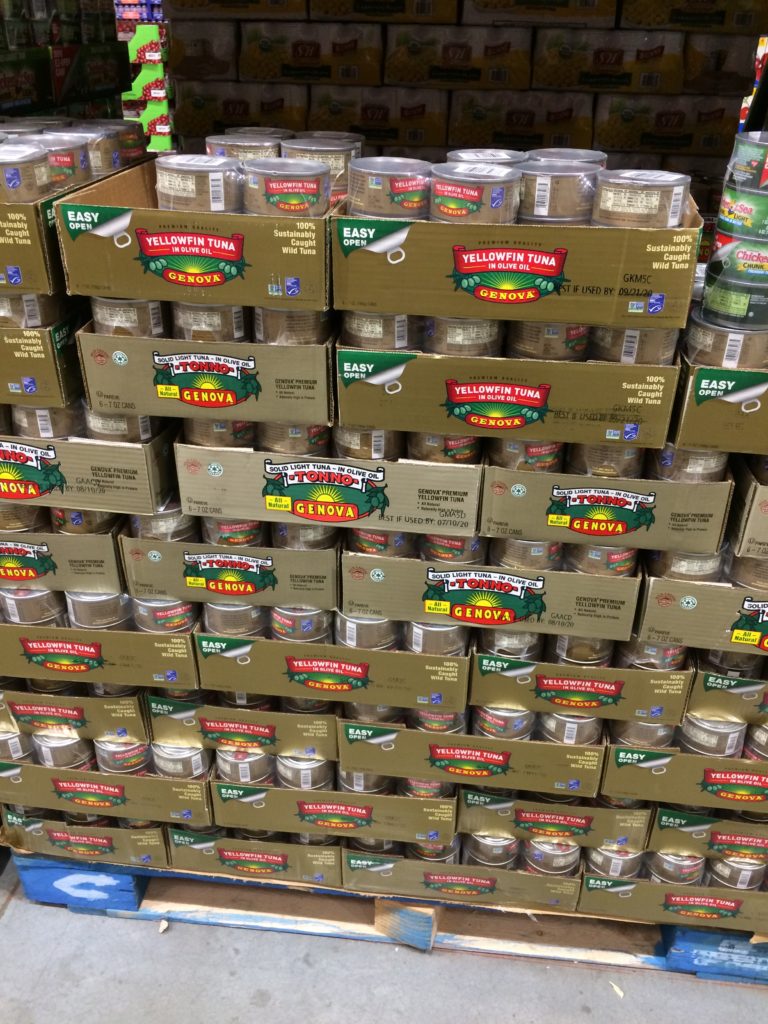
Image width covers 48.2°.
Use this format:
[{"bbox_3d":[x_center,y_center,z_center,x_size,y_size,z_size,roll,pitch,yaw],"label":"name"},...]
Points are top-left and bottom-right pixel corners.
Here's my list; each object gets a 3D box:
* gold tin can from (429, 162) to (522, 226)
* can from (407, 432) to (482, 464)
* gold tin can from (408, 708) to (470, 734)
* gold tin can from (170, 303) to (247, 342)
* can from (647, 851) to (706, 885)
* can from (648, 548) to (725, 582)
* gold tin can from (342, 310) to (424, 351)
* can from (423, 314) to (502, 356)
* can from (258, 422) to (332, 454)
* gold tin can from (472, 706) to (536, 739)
[{"bbox_3d":[0.091,-0.322,0.873,0.086,0.043,0.086,1,29,-1],"label":"gold tin can"},{"bbox_3d":[0.070,-0.092,0.990,0.087,0.044,0.087,1,30,-1],"label":"can"},{"bbox_3d":[0.073,0.255,1.176,0.087,0.044,0.087,1,30,-1],"label":"gold tin can"},{"bbox_3d":[-0.189,-0.219,0.936,0.086,0.043,0.086,1,29,-1],"label":"gold tin can"},{"bbox_3d":[0.425,0.492,1.252,0.086,0.043,0.086,1,29,-1],"label":"can"},{"bbox_3d":[0.367,0.046,1.045,0.086,0.044,0.086,4,30,5],"label":"can"},{"bbox_3d":[-0.001,-0.208,0.953,0.086,0.043,0.086,1,29,-1],"label":"gold tin can"},{"bbox_3d":[0.084,-0.201,0.917,0.086,0.043,0.086,4,29,4],"label":"can"},{"bbox_3d":[-0.107,-0.105,1.020,0.086,0.044,0.086,1,30,-1],"label":"can"},{"bbox_3d":[0.166,0.267,1.186,0.086,0.043,0.086,4,29,5],"label":"gold tin can"}]

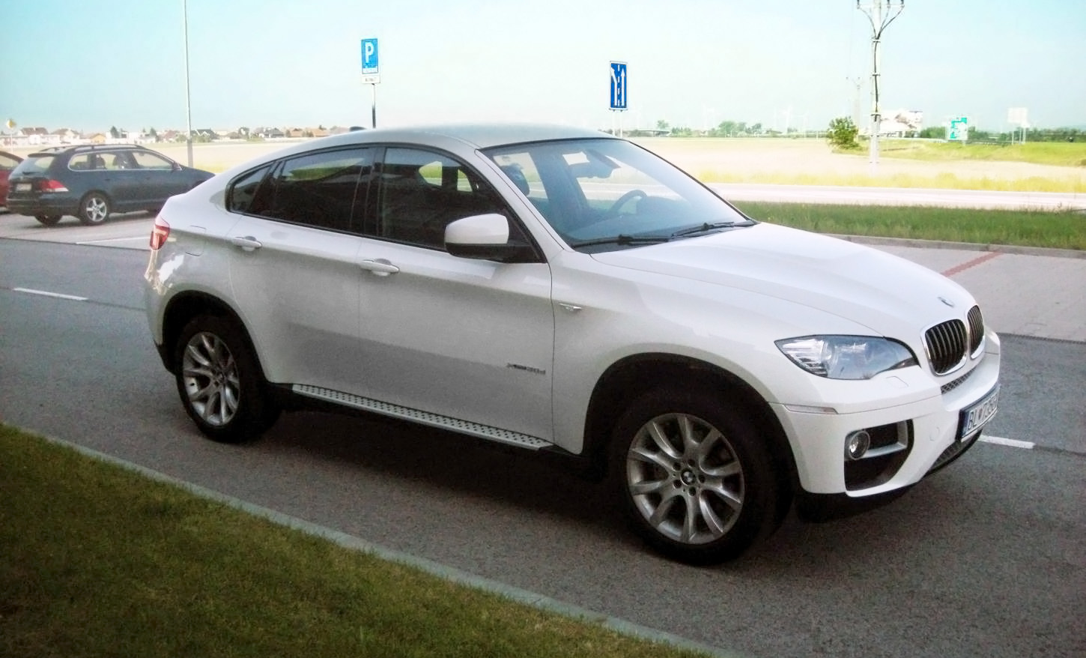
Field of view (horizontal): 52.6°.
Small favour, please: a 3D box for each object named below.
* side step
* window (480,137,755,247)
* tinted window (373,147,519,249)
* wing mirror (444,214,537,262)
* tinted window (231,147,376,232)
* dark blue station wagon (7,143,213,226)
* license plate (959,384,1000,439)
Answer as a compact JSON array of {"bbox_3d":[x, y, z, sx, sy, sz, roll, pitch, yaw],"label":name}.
[{"bbox_3d":[-0.618,0.405,5.196,1.650,0.070,0.150,7,13,37],"label":"side step"},{"bbox_3d":[0.406,-0.680,5.319,0.870,0.110,1.500,43,32,24],"label":"window"},{"bbox_3d":[-0.446,-0.602,5.050,1.000,0.490,0.060,7,-10,37],"label":"tinted window"},{"bbox_3d":[-0.210,-0.384,4.631,0.270,0.210,0.280,7,13,37],"label":"wing mirror"},{"bbox_3d":[-1.205,-0.716,5.626,1.160,0.460,0.070,7,-10,37],"label":"tinted window"},{"bbox_3d":[-8.605,-2.983,22.404,1.780,1.500,4.540,6,12,33],"label":"dark blue station wagon"},{"bbox_3d":[1.778,0.330,4.442,0.020,0.115,0.520,7,13,37],"label":"license plate"}]

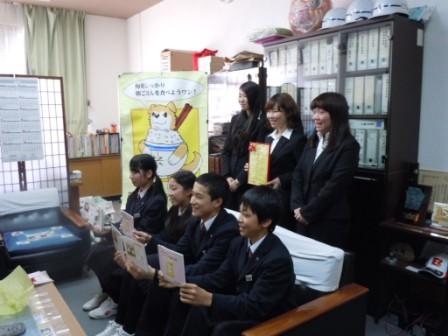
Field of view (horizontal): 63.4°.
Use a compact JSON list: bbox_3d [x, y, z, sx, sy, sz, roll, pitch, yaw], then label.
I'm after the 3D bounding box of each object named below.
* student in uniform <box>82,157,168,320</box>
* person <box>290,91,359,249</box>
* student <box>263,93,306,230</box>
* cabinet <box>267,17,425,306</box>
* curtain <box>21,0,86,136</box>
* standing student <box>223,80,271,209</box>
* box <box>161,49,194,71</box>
[{"bbox_3d":[-0.756,0.466,2.814,0.730,1.120,0.480,-8,11,-41],"label":"student in uniform"},{"bbox_3d":[0.701,0.265,2.530,0.330,1.561,0.470,-8,11,-41],"label":"person"},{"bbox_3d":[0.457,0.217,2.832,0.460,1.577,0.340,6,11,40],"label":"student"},{"bbox_3d":[1.018,-0.144,3.412,0.480,2.113,1.300,-7,11,-39],"label":"cabinet"},{"bbox_3d":[-2.577,-1.473,5.722,0.873,1.971,0.140,-7,11,-39],"label":"curtain"},{"bbox_3d":[0.194,0.104,3.201,0.300,1.704,0.440,-8,11,-41],"label":"standing student"},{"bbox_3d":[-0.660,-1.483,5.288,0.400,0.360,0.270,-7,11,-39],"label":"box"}]

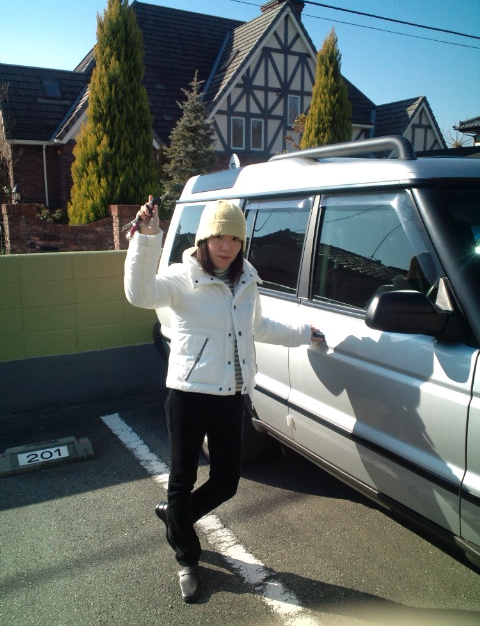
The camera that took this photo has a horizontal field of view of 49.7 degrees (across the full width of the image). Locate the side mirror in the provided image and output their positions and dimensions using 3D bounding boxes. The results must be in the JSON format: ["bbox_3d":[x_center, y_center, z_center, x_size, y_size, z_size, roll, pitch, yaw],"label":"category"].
[{"bbox_3d":[0.554,0.003,1.692,0.260,0.155,0.160,-6,12,-30],"label":"side mirror"}]

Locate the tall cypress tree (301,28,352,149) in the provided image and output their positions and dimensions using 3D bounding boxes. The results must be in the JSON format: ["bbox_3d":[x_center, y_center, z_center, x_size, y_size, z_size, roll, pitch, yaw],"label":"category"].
[{"bbox_3d":[2.372,-4.420,13.939,1.700,6.050,1.700,0,10,0],"label":"tall cypress tree"}]

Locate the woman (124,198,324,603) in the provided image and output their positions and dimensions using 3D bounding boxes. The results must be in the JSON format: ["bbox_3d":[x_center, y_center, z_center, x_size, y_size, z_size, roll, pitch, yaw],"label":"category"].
[{"bbox_3d":[-0.049,0.340,2.124,0.840,1.590,0.500,-4,11,-20],"label":"woman"}]

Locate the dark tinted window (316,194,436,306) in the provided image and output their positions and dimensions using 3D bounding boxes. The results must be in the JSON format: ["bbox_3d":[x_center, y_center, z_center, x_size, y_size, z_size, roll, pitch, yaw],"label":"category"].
[{"bbox_3d":[0.511,-0.232,2.018,0.060,0.460,0.670,1,8,-31],"label":"dark tinted window"}]

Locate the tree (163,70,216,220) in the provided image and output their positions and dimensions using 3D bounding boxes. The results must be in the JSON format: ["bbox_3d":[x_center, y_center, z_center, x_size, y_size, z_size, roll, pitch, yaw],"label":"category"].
[{"bbox_3d":[-1.186,-3.272,12.112,1.500,4.450,1.500,0,10,0],"label":"tree"}]

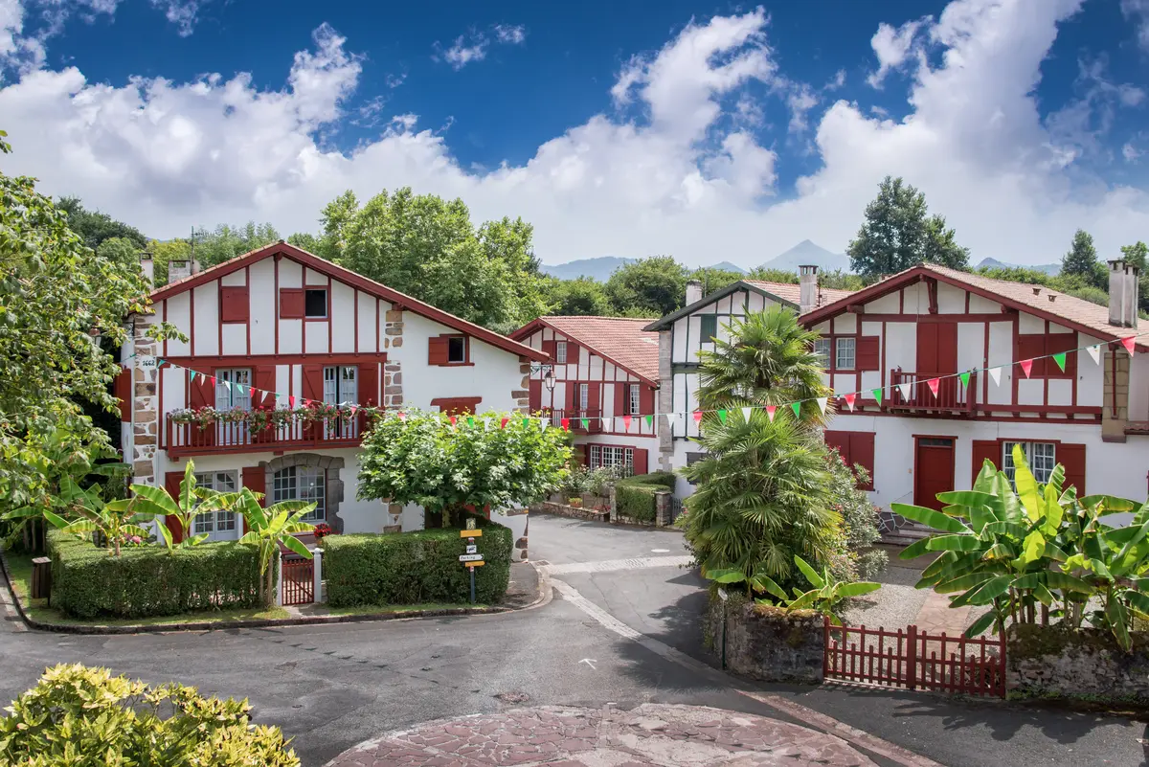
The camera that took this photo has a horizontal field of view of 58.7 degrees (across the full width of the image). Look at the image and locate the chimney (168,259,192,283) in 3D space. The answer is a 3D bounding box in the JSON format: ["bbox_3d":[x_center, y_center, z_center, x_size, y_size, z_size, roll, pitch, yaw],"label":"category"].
[{"bbox_3d":[-10.418,-2.720,26.964,0.589,1.100,0.550,-1,2,-22],"label":"chimney"}]

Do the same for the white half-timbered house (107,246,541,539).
[{"bbox_3d":[-7.347,0.525,29.292,9.896,8.048,11.500,-1,2,-22],"label":"white half-timbered house"}]

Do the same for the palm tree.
[{"bbox_3d":[3.903,1.617,21.300,3.200,6.340,3.100,0,3,0],"label":"palm tree"}]

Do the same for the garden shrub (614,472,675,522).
[{"bbox_3d":[2.388,3.862,34.200,1.900,1.250,2.200,2,3,27],"label":"garden shrub"}]

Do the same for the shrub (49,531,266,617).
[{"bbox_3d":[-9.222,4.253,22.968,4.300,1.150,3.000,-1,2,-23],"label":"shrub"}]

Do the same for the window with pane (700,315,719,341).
[{"bbox_3d":[4.865,-2.009,36.950,0.671,0.986,0.100,2,3,34],"label":"window with pane"}]

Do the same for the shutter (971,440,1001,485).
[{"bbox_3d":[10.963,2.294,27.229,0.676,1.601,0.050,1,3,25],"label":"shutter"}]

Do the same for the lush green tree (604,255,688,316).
[{"bbox_3d":[5.259,-3.375,74.926,6.045,12.021,6.045,0,2,0],"label":"lush green tree"}]

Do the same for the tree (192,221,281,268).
[{"bbox_3d":[-18.983,-2.892,57.933,5.519,12.497,5.519,0,2,0],"label":"tree"}]

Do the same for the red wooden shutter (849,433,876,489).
[{"bbox_3d":[9.027,2.429,32.000,0.760,1.780,0.060,2,3,26],"label":"red wooden shutter"}]

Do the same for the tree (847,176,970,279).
[{"bbox_3d":[20.074,-4.633,61.867,7.321,15.672,6.955,0,2,0],"label":"tree"}]

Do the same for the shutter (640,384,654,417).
[{"bbox_3d":[2.883,0.663,40.925,0.650,1.326,0.050,2,3,32],"label":"shutter"}]

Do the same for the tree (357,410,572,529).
[{"bbox_3d":[-2.557,2.630,23.725,4.706,4.022,4.000,-1,2,-22],"label":"tree"}]

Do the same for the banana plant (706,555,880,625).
[{"bbox_3d":[4.179,4.106,19.600,3.200,1.490,1.800,1,3,9],"label":"banana plant"}]

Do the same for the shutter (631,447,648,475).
[{"bbox_3d":[2.640,3.176,41.173,0.722,1.143,0.050,2,3,32],"label":"shutter"}]

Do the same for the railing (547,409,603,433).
[{"bbox_3d":[-0.055,1.425,39.000,2.200,0.920,0.900,2,4,30],"label":"railing"}]

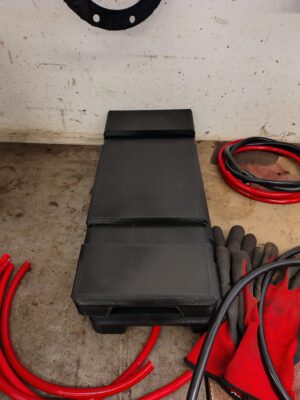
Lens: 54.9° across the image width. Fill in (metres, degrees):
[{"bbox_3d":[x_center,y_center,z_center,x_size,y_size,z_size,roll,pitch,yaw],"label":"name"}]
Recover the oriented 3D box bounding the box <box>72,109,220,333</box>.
[{"bbox_3d":[-0.003,0.010,0.512,0.170,0.139,0.402,1,47,0],"label":"box"}]

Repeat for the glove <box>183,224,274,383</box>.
[{"bbox_3d":[0.136,0.144,0.452,0.113,0.050,0.243,16,49,13],"label":"glove"}]

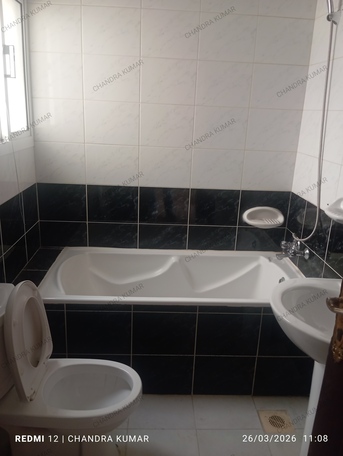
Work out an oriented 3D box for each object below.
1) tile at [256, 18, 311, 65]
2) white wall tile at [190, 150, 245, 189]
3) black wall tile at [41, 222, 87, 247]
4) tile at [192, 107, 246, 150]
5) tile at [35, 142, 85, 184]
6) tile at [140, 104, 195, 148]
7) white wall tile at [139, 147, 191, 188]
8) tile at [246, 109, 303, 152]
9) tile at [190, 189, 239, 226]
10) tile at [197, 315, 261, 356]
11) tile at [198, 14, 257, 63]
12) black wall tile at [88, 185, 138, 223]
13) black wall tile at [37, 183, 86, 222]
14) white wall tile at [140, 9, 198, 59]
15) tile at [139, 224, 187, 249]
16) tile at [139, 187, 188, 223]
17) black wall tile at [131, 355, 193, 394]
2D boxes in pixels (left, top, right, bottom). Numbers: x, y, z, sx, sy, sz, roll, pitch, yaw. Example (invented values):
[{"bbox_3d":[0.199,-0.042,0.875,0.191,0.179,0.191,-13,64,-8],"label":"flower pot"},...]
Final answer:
[{"bbox_3d":[0.657,-1.086,2.156,0.330,0.249,0.010,2,16,-3],"label":"tile"},{"bbox_3d":[0.293,-0.369,2.332,0.330,0.251,0.010,2,16,-3],"label":"white wall tile"},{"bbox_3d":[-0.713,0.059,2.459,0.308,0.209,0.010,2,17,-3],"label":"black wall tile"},{"bbox_3d":[0.303,-0.619,2.285,0.331,0.252,0.010,2,17,-3],"label":"tile"},{"bbox_3d":[-0.686,-0.401,2.299,0.301,0.249,0.010,2,16,-3],"label":"tile"},{"bbox_3d":[-0.025,-0.619,2.247,0.330,0.251,0.010,2,16,-3],"label":"tile"},{"bbox_3d":[-0.039,-0.386,2.345,0.331,0.252,0.010,2,17,-3],"label":"white wall tile"},{"bbox_3d":[0.631,-0.605,2.284,0.332,0.250,0.012,2,16,-3],"label":"tile"},{"bbox_3d":[0.280,-0.133,2.405,0.330,0.250,0.012,2,16,-3],"label":"tile"},{"bbox_3d":[0.295,0.557,1.920,0.330,0.249,0.010,2,16,-3],"label":"tile"},{"bbox_3d":[0.325,-1.092,2.126,0.330,0.251,0.010,2,16,-3],"label":"tile"},{"bbox_3d":[-0.376,-0.150,2.367,0.330,0.245,0.010,2,16,-3],"label":"black wall tile"},{"bbox_3d":[-0.697,-0.160,2.369,0.301,0.249,0.010,2,16,-3],"label":"black wall tile"},{"bbox_3d":[-0.005,-1.101,2.110,0.330,0.251,0.010,2,16,-3],"label":"white wall tile"},{"bbox_3d":[-0.058,0.063,2.462,0.330,0.173,0.010,2,16,-3],"label":"tile"},{"bbox_3d":[-0.049,-0.141,2.402,0.330,0.249,0.010,2,16,-3],"label":"tile"},{"bbox_3d":[-0.050,0.788,1.984,0.331,0.251,0.010,2,17,-3],"label":"black wall tile"}]

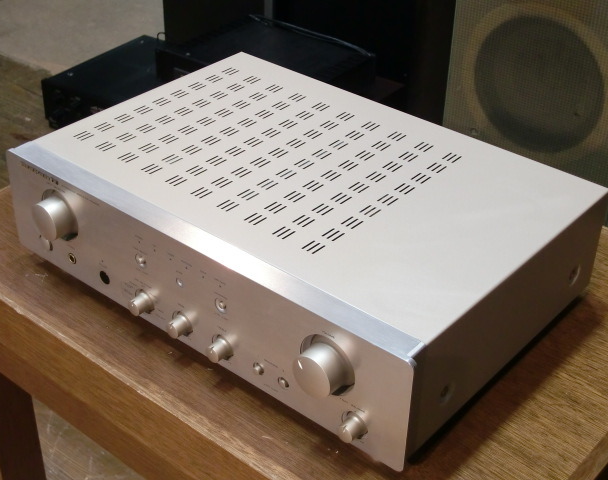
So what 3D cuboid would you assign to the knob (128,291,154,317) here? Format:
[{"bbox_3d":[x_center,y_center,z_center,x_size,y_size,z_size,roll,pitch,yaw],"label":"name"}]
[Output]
[{"bbox_3d":[-0.141,0.055,0.876,0.015,0.015,0.016,26,41,32],"label":"knob"}]

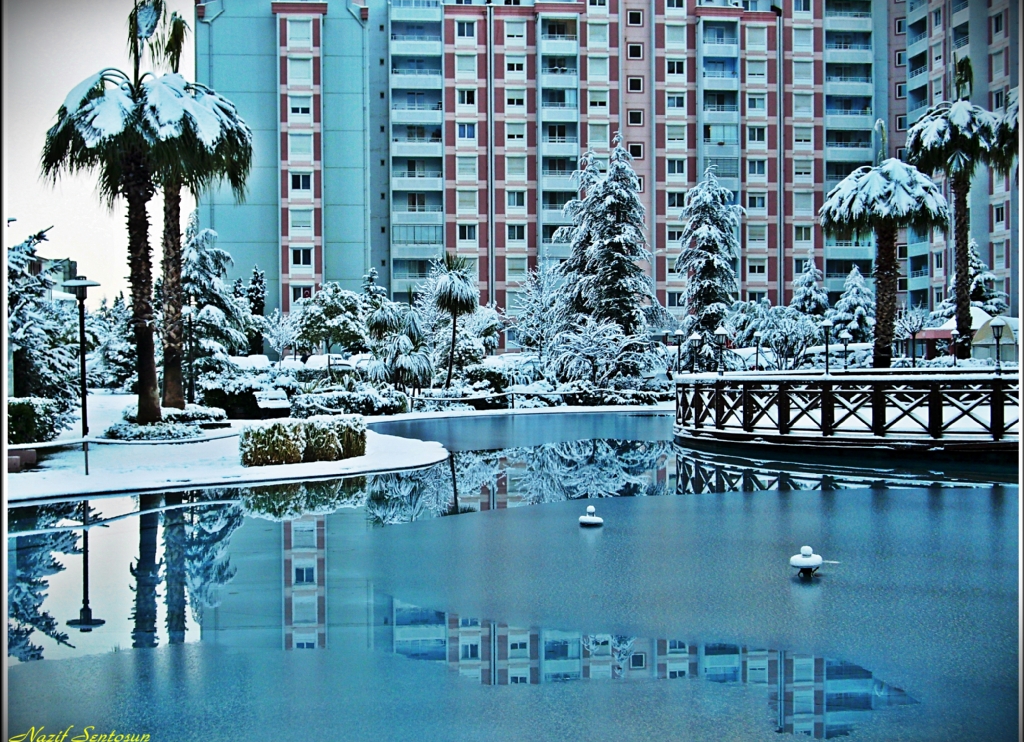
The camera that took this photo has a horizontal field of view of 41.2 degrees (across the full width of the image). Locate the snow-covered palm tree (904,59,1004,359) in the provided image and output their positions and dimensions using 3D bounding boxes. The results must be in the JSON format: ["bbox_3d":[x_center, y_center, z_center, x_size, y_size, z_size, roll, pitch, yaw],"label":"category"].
[{"bbox_3d":[14.033,-4.783,43.000,3.300,9.900,3.300,0,1,0],"label":"snow-covered palm tree"}]

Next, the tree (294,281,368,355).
[{"bbox_3d":[-7.731,-1.817,58.500,3.200,4.200,3.000,0,1,0],"label":"tree"}]

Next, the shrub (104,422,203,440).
[{"bbox_3d":[-7.028,1.169,26.700,1.950,0.320,1.300,0,1,0],"label":"shrub"}]

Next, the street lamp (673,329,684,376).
[{"bbox_3d":[3.616,-0.423,29.400,0.230,0.990,0.230,0,1,0],"label":"street lamp"}]

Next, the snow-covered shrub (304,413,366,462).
[{"bbox_3d":[-3.019,1.155,23.300,1.100,0.750,0.950,-1,1,-20],"label":"snow-covered shrub"}]

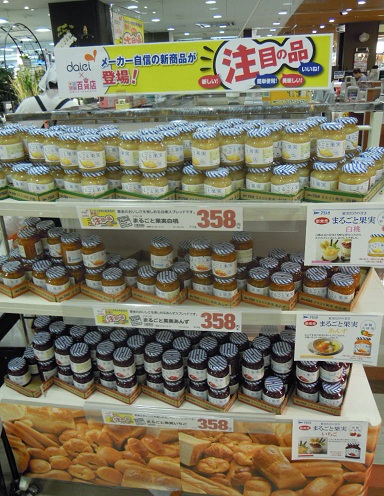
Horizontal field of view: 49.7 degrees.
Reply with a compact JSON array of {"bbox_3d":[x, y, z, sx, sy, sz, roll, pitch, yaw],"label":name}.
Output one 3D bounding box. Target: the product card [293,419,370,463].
[{"bbox_3d":[0.454,0.640,1.368,0.237,0.168,0.010,-1,19,8],"label":"product card"}]

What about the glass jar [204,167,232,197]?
[{"bbox_3d":[0.068,-0.162,1.098,0.072,0.091,0.072,-2,23,1],"label":"glass jar"}]

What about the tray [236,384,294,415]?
[{"bbox_3d":[0.299,0.463,1.494,0.149,0.031,0.300,13,27,30],"label":"tray"}]

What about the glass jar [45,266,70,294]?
[{"bbox_3d":[-0.435,0.112,1.341,0.072,0.091,0.072,-2,23,1],"label":"glass jar"}]

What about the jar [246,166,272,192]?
[{"bbox_3d":[0.176,-0.169,1.073,0.072,0.091,0.072,1,22,8],"label":"jar"}]

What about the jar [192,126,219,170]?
[{"bbox_3d":[0.035,-0.247,1.044,0.072,0.091,0.072,-2,22,1],"label":"jar"}]

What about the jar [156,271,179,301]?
[{"bbox_3d":[-0.074,0.126,1.299,0.072,0.093,0.072,-2,25,1],"label":"jar"}]

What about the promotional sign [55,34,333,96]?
[{"bbox_3d":[-0.013,-0.569,1.310,0.873,0.152,0.010,1,18,8],"label":"promotional sign"}]

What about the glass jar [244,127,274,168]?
[{"bbox_3d":[0.185,-0.274,1.136,0.076,0.091,0.076,-3,25,1],"label":"glass jar"}]

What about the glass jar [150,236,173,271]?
[{"bbox_3d":[-0.097,0.017,1.303,0.072,0.091,0.072,-2,23,1],"label":"glass jar"}]

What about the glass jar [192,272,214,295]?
[{"bbox_3d":[0.038,0.110,1.323,0.072,0.093,0.072,-2,25,1],"label":"glass jar"}]

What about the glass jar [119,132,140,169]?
[{"bbox_3d":[-0.155,-0.256,1.089,0.072,0.091,0.072,-2,22,1],"label":"glass jar"}]

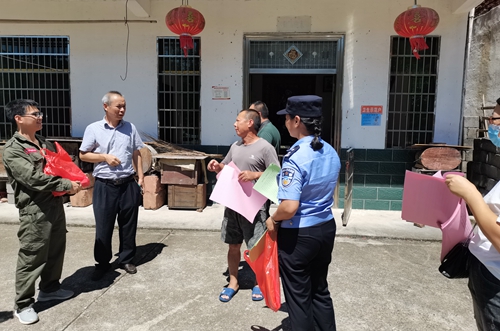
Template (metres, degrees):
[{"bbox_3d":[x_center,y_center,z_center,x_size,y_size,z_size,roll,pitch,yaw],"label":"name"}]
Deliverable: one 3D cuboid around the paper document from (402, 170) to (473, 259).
[{"bbox_3d":[0.844,0.230,1.690,0.280,0.390,0.150,4,7,23],"label":"paper document"}]

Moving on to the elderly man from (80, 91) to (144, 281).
[{"bbox_3d":[-1.295,0.180,3.611,0.600,1.730,0.420,-2,7,-22],"label":"elderly man"}]

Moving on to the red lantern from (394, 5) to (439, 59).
[{"bbox_3d":[2.201,-1.766,4.950,0.540,0.670,0.540,1,6,4],"label":"red lantern"}]

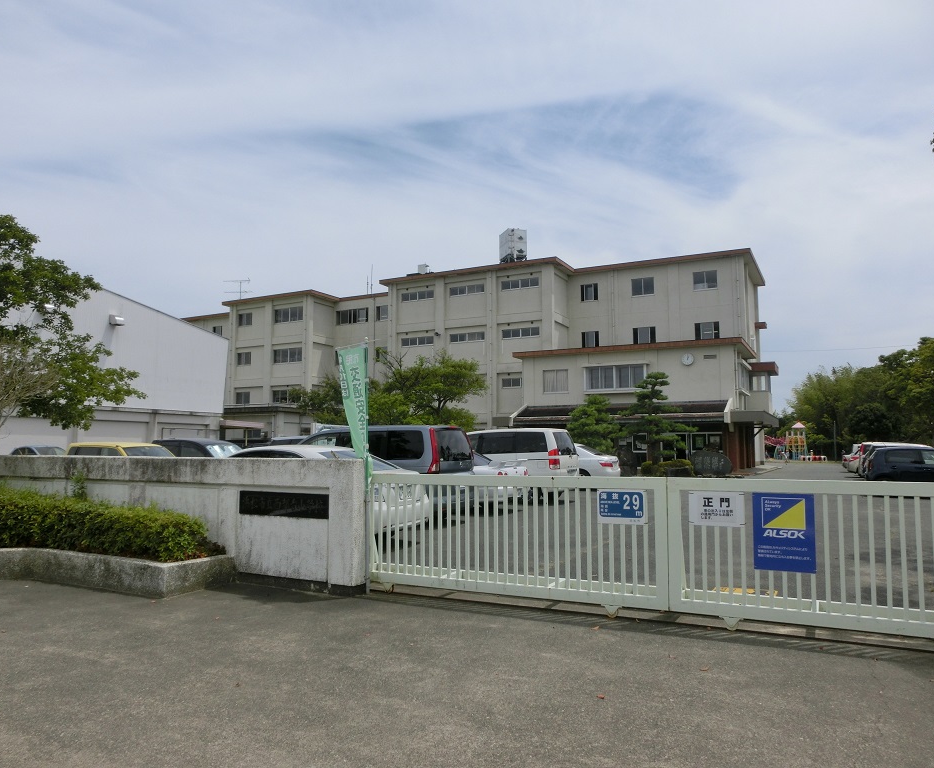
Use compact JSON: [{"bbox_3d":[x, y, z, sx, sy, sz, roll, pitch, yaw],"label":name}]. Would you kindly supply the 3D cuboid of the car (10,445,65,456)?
[{"bbox_3d":[-19.238,3.494,31.816,4.400,1.460,1.700,-3,-6,28],"label":"car"}]

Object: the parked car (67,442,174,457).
[{"bbox_3d":[-8.690,2.286,18.155,3.450,1.580,1.500,-3,-6,27],"label":"parked car"}]

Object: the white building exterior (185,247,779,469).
[{"bbox_3d":[-4.795,-0.399,63.531,59.500,14.800,13.500,-3,-6,28],"label":"white building exterior"}]

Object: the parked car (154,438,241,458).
[{"bbox_3d":[-7.421,2.372,19.918,3.700,1.640,1.580,-3,-6,27],"label":"parked car"}]

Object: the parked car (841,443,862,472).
[{"bbox_3d":[22.868,4.032,38.010,4.400,1.480,1.700,-3,-6,28],"label":"parked car"}]

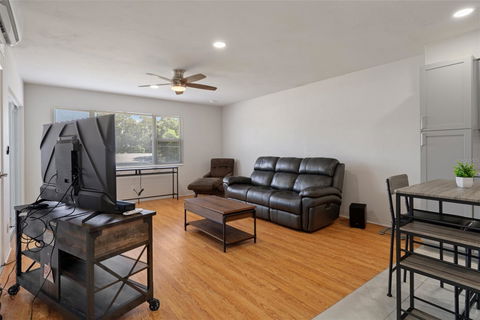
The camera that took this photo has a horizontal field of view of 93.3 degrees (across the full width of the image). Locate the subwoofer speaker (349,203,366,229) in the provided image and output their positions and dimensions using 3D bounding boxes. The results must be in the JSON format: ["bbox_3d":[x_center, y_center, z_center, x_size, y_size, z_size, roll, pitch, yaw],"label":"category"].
[{"bbox_3d":[1.872,0.881,3.589,0.205,0.330,0.270,1,2,27],"label":"subwoofer speaker"}]

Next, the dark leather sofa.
[{"bbox_3d":[0.723,0.489,4.299,1.040,1.060,2.000,-2,3,-44],"label":"dark leather sofa"}]

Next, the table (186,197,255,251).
[{"bbox_3d":[-0.305,0.830,3.158,0.495,0.465,1.010,-2,3,-40],"label":"table"}]

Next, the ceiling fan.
[{"bbox_3d":[-0.964,-1.263,3.618,1.252,0.344,1.252,1,2,27],"label":"ceiling fan"}]

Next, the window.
[{"bbox_3d":[-2.573,-0.458,5.186,2.622,1.180,0.100,-1,3,-33],"label":"window"}]

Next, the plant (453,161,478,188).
[{"bbox_3d":[1.672,0.107,1.680,0.120,0.200,0.120,2,3,44],"label":"plant"}]

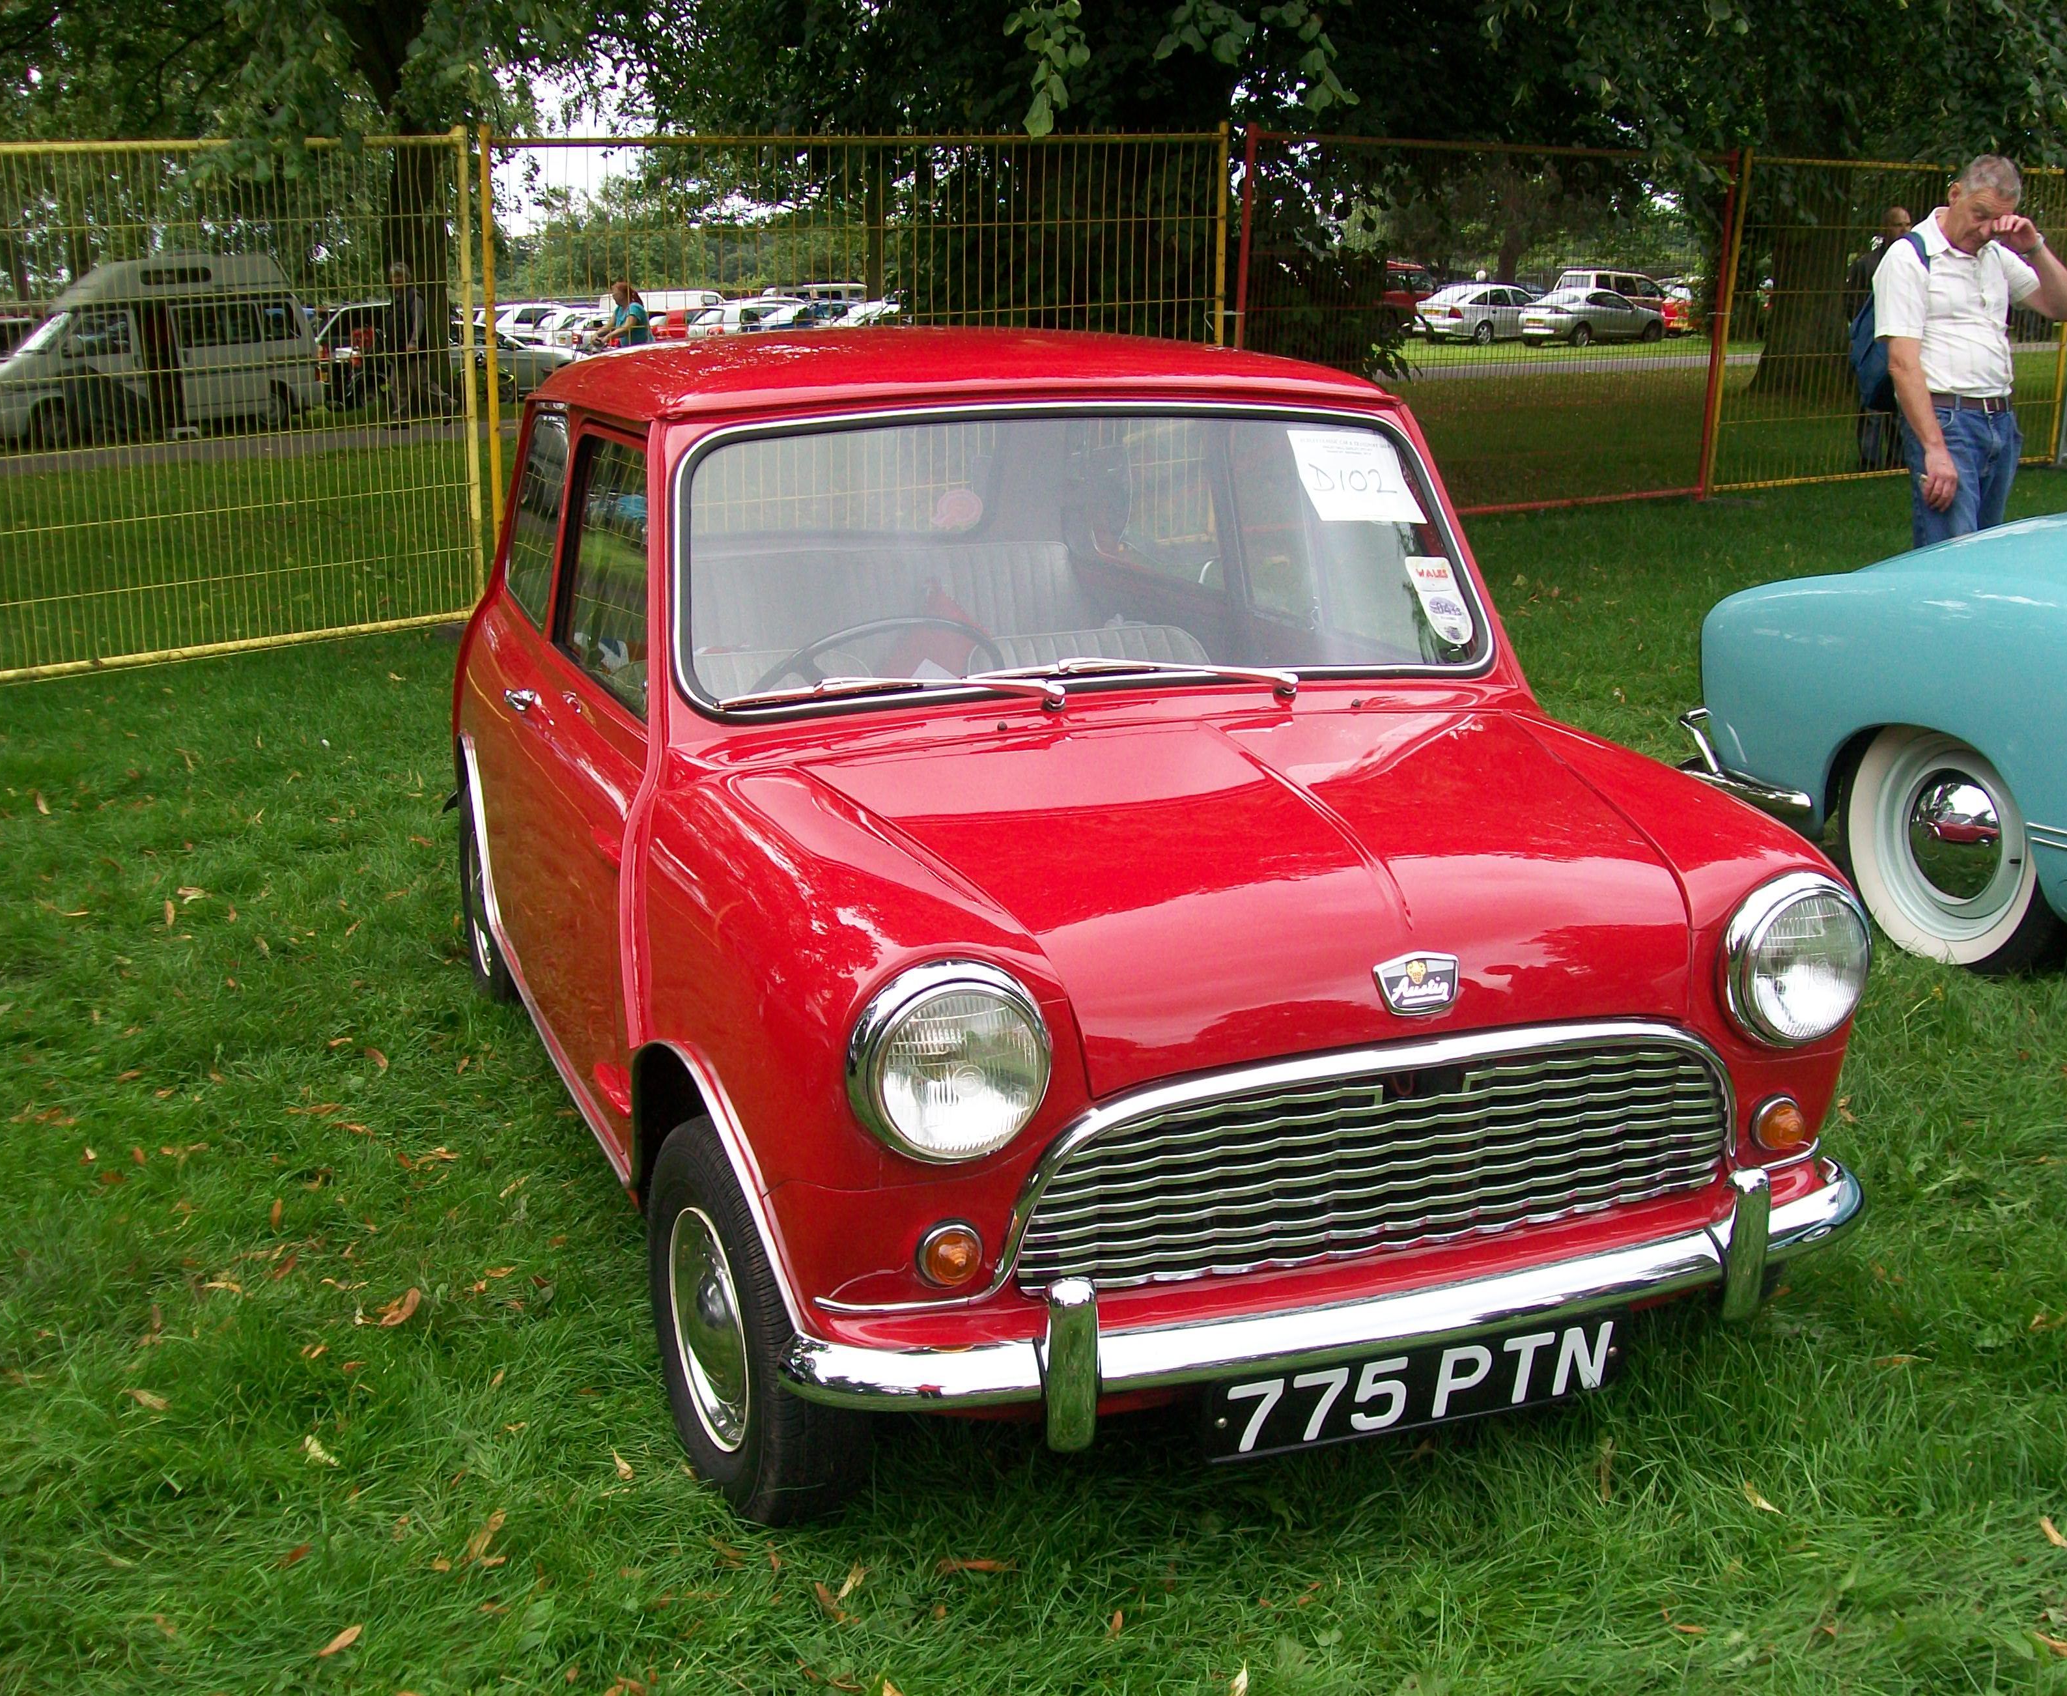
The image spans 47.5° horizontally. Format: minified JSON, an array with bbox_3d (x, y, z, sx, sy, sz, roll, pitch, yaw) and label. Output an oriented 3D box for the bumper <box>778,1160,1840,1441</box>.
[{"bbox_3d":[0.391,0.466,2.556,1.350,0.200,0.190,-5,15,-20],"label":"bumper"}]

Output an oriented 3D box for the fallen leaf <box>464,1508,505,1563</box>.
[{"bbox_3d":[-0.635,0.805,2.732,0.050,0.025,0.100,2,14,9],"label":"fallen leaf"}]

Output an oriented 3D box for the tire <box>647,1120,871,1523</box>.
[{"bbox_3d":[-0.338,0.561,2.820,0.140,0.490,0.490,-7,16,-25],"label":"tire"}]

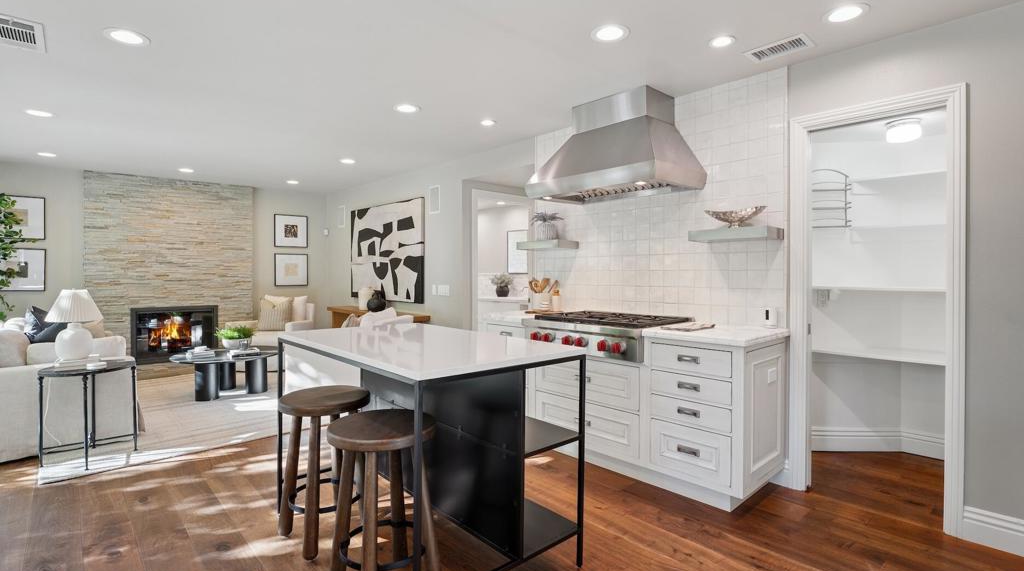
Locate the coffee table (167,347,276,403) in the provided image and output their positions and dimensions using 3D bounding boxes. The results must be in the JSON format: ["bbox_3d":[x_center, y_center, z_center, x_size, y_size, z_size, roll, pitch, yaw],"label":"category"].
[{"bbox_3d":[-2.911,0.891,4.687,0.970,0.410,0.970,-1,2,-43],"label":"coffee table"}]

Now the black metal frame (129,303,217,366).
[{"bbox_3d":[-4.486,0.647,6.084,0.921,0.718,0.300,-2,3,-38],"label":"black metal frame"}]

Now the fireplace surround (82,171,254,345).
[{"bbox_3d":[-4.429,-0.140,6.051,1.768,2.479,0.180,-2,3,-38],"label":"fireplace surround"}]

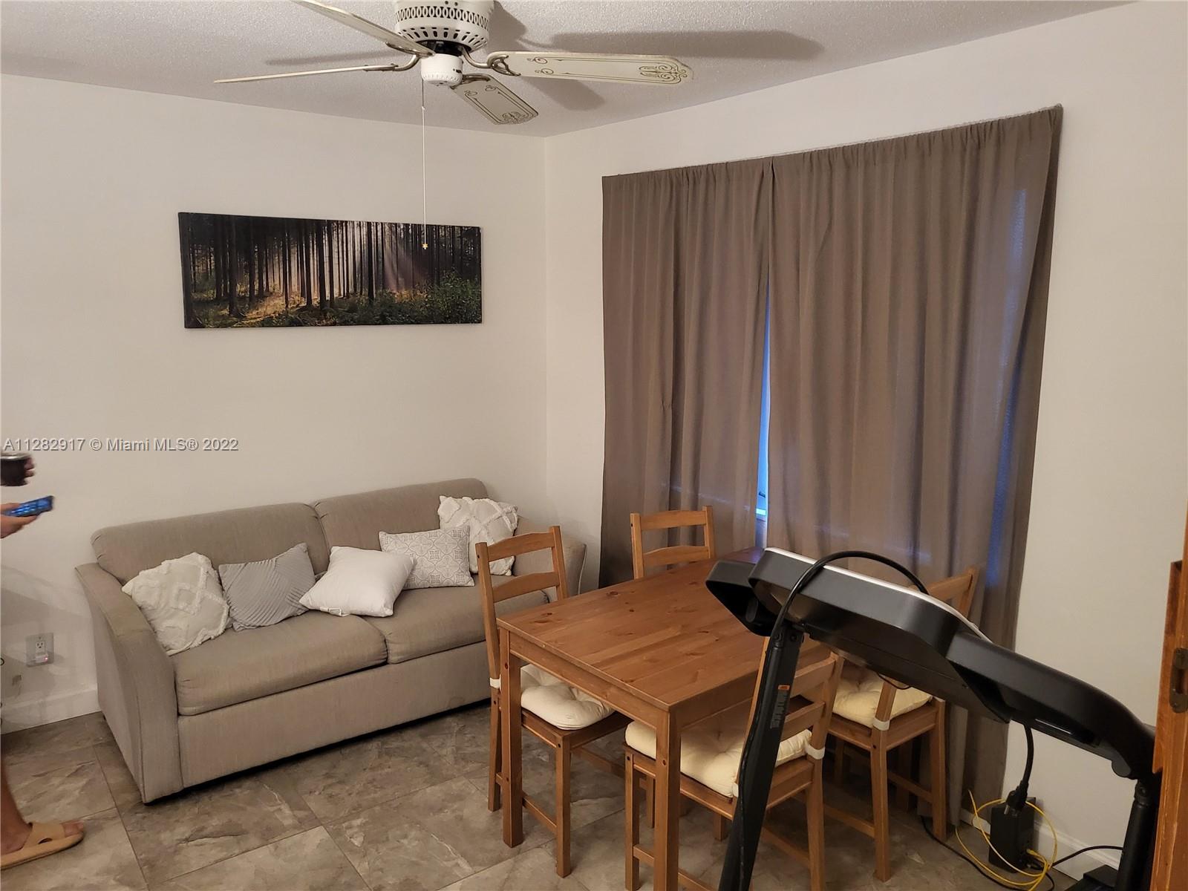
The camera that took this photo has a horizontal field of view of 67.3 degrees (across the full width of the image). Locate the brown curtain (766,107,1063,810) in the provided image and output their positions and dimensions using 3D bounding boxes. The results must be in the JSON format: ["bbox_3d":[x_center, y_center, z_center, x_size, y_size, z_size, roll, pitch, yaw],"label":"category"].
[{"bbox_3d":[0.943,0.077,2.998,0.110,2.150,1.070,-7,13,-35],"label":"brown curtain"}]

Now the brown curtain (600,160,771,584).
[{"bbox_3d":[0.355,-0.076,3.799,0.100,2.150,1.070,-7,13,-35],"label":"brown curtain"}]

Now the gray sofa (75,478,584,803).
[{"bbox_3d":[-1.023,0.674,3.717,1.840,0.785,0.865,-7,13,-35],"label":"gray sofa"}]

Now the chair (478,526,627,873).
[{"bbox_3d":[-0.072,0.776,2.874,0.410,0.905,0.490,-8,13,-38],"label":"chair"}]

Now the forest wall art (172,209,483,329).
[{"bbox_3d":[-1.092,-0.759,3.933,1.335,0.457,0.032,-7,13,-35],"label":"forest wall art"}]

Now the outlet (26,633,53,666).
[{"bbox_3d":[-2.148,0.798,3.462,0.090,0.117,0.020,-7,13,-35],"label":"outlet"}]

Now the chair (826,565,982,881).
[{"bbox_3d":[0.870,0.794,2.812,0.410,0.905,0.490,-8,13,-38],"label":"chair"}]

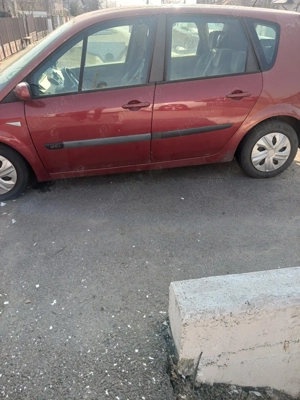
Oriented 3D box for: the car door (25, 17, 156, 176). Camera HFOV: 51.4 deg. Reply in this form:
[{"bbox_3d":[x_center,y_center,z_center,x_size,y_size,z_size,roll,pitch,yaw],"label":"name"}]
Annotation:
[{"bbox_3d":[-0.482,-0.856,2.709,1.150,1.230,0.250,-5,30,-7],"label":"car door"}]

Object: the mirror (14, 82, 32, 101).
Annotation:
[{"bbox_3d":[-0.995,-0.849,2.441,0.120,0.155,0.200,-5,30,-7],"label":"mirror"}]

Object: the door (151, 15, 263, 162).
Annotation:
[{"bbox_3d":[0.481,-0.959,2.823,1.020,1.220,0.250,-5,30,-7],"label":"door"}]

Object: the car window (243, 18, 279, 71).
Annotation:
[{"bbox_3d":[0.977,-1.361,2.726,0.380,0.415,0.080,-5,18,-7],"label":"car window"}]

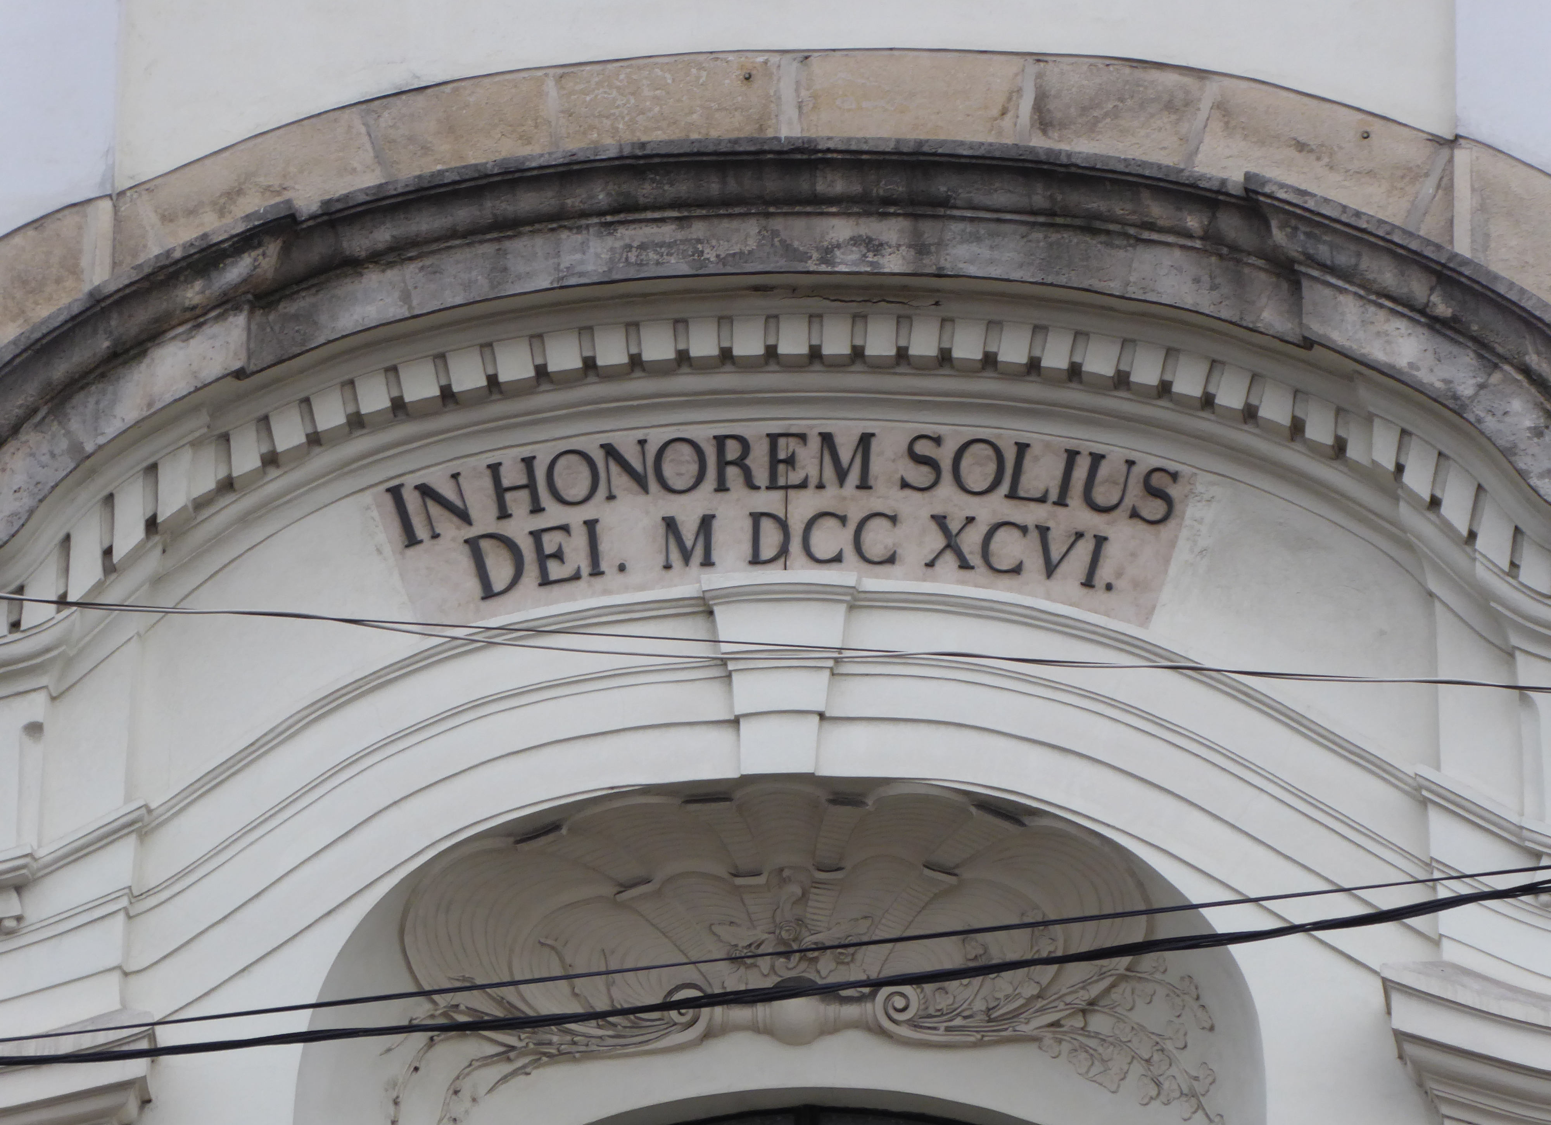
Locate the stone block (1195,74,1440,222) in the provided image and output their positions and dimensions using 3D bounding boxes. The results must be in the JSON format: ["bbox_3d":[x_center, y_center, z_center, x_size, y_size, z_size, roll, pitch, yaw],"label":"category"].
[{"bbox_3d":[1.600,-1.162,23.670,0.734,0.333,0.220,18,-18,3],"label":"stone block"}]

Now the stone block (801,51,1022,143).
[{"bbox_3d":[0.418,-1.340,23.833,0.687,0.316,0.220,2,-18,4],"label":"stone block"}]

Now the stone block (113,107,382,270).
[{"bbox_3d":[-1.524,-1.098,23.921,0.742,0.275,0.220,-22,-22,6],"label":"stone block"}]

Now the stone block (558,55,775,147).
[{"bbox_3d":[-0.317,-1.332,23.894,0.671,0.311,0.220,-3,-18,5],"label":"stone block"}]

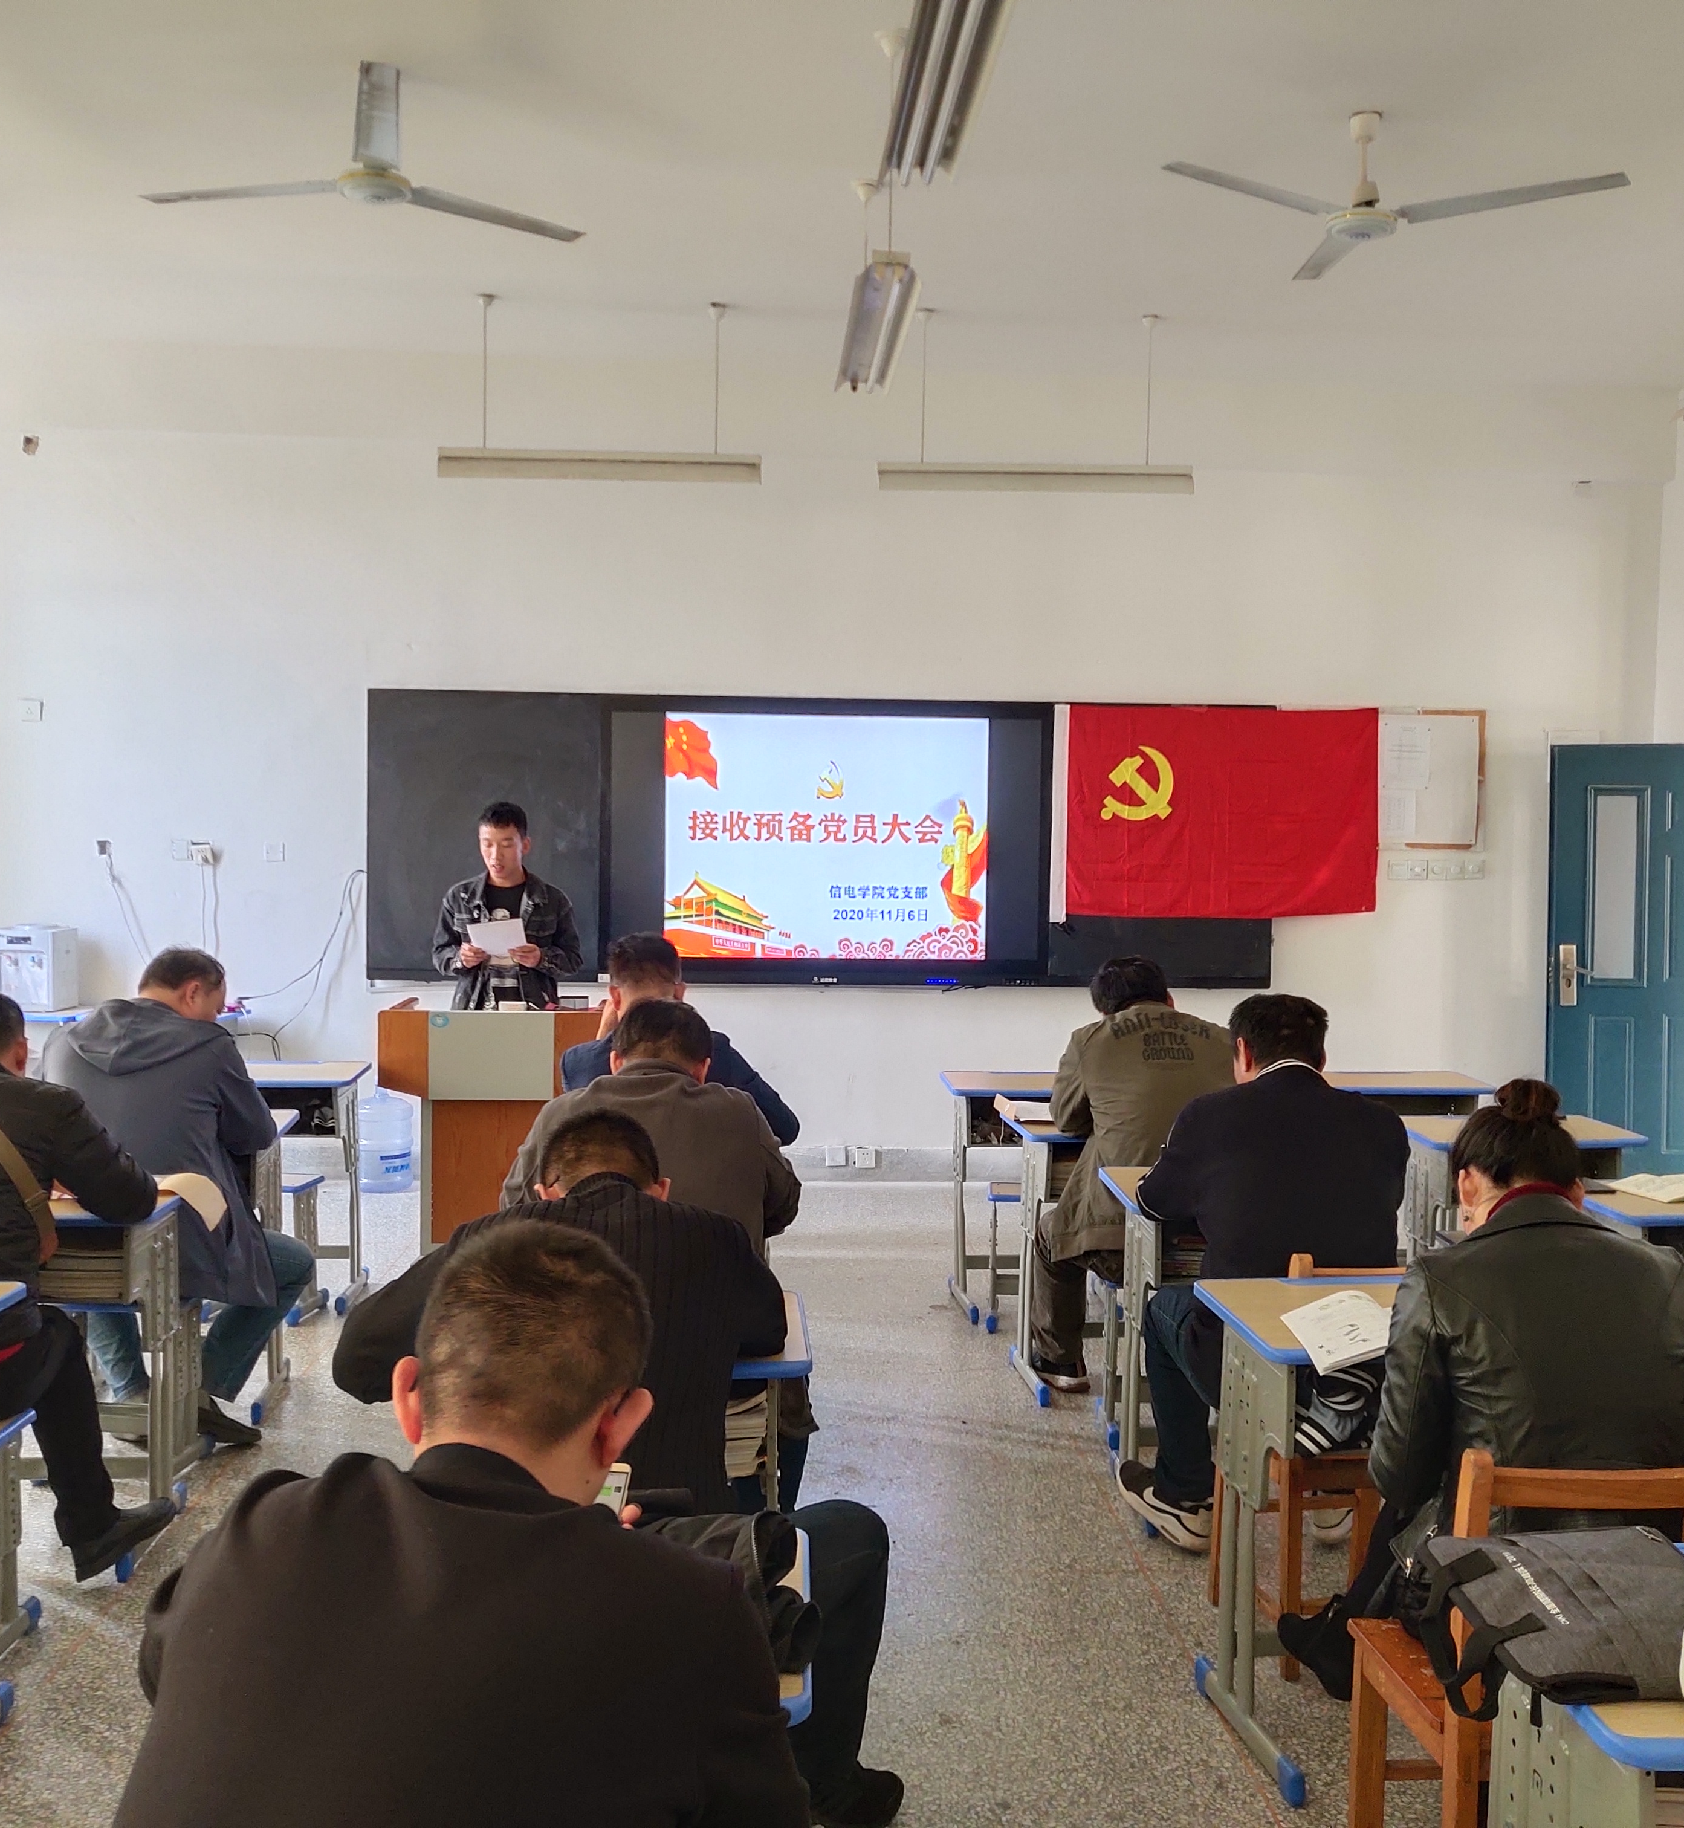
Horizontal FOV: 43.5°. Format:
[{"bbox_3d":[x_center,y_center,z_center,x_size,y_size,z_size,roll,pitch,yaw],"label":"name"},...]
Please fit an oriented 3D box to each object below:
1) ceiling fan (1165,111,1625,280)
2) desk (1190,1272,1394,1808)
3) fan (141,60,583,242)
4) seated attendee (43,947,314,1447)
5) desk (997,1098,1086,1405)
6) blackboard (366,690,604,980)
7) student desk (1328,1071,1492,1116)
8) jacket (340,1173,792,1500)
[{"bbox_3d":[1.442,-2.061,5.963,1.280,0.350,1.200,0,2,-3],"label":"ceiling fan"},{"bbox_3d":[0.988,1.085,3.733,0.600,0.750,0.510,0,2,-3],"label":"desk"},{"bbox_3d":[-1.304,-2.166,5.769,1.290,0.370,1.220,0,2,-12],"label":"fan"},{"bbox_3d":[-1.490,0.669,4.774,0.550,1.190,0.740,1,2,17],"label":"seated attendee"},{"bbox_3d":[0.797,0.992,6.158,0.610,0.750,0.480,1,3,-3],"label":"desk"},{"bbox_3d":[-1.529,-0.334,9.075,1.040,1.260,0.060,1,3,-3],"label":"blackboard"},{"bbox_3d":[1.883,0.959,7.324,0.600,0.750,0.500,0,2,-3],"label":"student desk"},{"bbox_3d":[-0.373,0.611,2.873,0.630,0.540,0.460,1,1,-3],"label":"jacket"}]

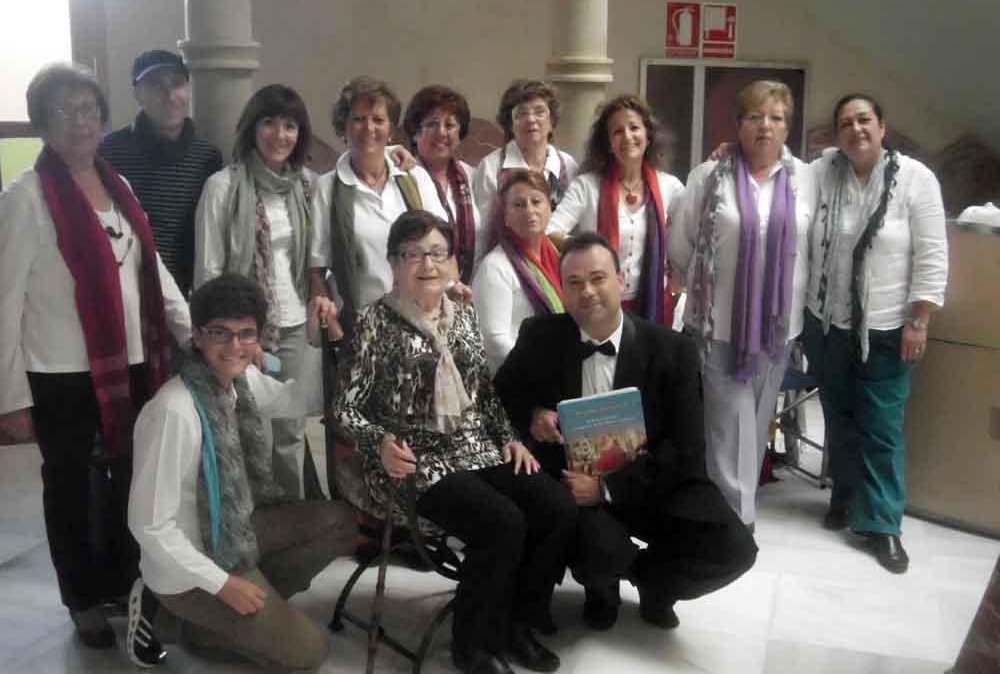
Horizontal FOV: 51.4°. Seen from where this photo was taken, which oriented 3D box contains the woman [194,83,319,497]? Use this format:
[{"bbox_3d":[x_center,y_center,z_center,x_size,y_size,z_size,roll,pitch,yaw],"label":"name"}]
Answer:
[{"bbox_3d":[-0.726,0.028,3.178,0.480,1.570,0.340,-3,8,-20],"label":"woman"}]

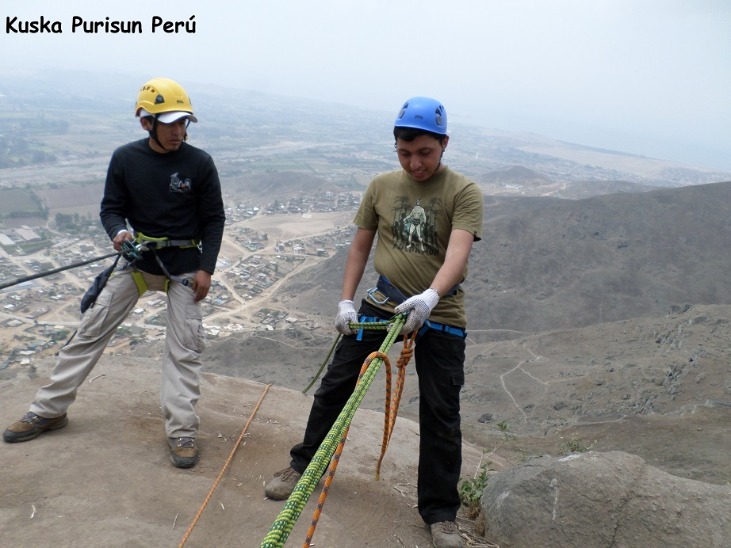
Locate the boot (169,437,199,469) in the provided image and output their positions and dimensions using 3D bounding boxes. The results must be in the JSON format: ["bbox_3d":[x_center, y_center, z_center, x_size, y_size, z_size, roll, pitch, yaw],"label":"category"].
[{"bbox_3d":[-0.843,0.766,2.484,0.112,0.130,0.290,-4,19,-16],"label":"boot"}]

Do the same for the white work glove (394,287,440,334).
[{"bbox_3d":[0.193,0.136,1.960,0.190,0.110,0.110,-38,37,-27],"label":"white work glove"}]

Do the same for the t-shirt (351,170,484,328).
[{"bbox_3d":[0.213,-0.110,2.120,0.500,0.620,0.270,5,11,12],"label":"t-shirt"}]

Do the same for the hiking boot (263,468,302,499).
[{"bbox_3d":[-0.307,0.849,2.286,0.112,0.130,0.290,17,24,38],"label":"hiking boot"}]

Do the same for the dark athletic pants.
[{"bbox_3d":[0.051,0.548,2.090,0.670,0.860,0.420,7,14,13],"label":"dark athletic pants"}]

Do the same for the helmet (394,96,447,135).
[{"bbox_3d":[0.227,-0.649,2.160,0.210,0.160,0.265,10,18,8],"label":"helmet"}]

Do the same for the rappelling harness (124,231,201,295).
[{"bbox_3d":[-0.919,-0.052,2.400,0.350,0.280,0.260,-3,17,-21],"label":"rappelling harness"}]

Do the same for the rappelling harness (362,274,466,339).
[{"bbox_3d":[0.201,0.131,2.120,0.390,0.250,0.280,8,12,15],"label":"rappelling harness"}]

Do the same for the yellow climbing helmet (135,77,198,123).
[{"bbox_3d":[-0.864,-0.762,2.280,0.280,0.170,0.220,18,22,37],"label":"yellow climbing helmet"}]

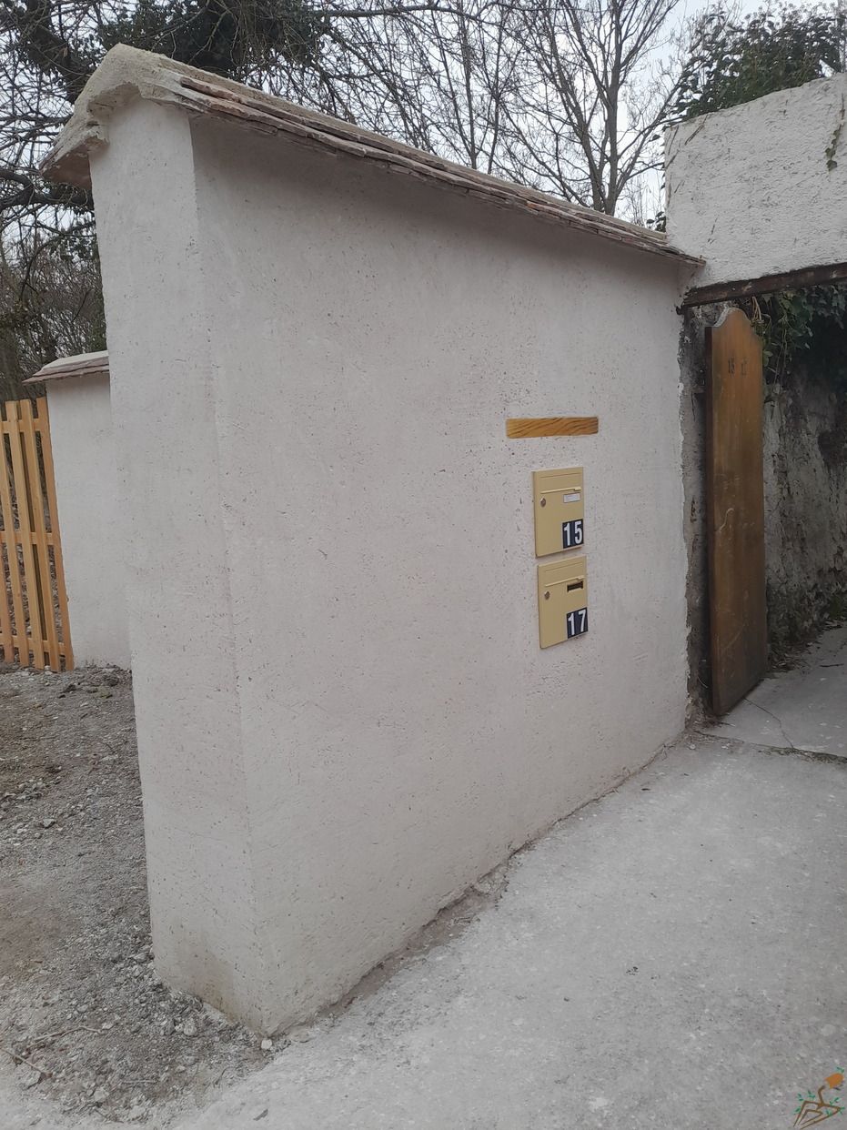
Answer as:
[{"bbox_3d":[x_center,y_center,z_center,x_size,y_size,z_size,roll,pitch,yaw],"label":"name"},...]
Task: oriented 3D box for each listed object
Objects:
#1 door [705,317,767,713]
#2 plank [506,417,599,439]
[{"bbox_3d":[1.554,-0.282,4.032,0.040,1.920,0.736,2,7,40],"label":"door"},{"bbox_3d":[0.460,-0.484,2.873,0.030,0.062,0.571,2,10,43],"label":"plank"}]

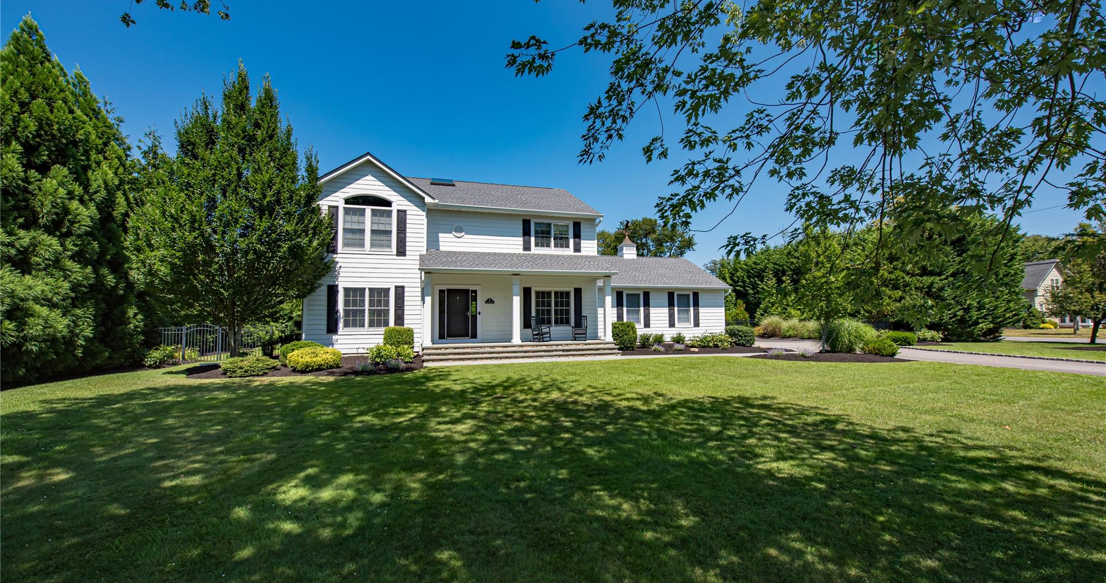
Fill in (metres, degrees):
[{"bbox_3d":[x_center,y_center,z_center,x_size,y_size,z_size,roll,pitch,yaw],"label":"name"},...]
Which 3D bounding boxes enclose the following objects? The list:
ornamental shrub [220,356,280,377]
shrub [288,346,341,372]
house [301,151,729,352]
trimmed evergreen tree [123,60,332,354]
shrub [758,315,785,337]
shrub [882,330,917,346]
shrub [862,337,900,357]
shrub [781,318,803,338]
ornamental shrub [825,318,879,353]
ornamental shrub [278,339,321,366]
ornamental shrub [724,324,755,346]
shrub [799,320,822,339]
[{"bbox_3d":[-8.275,2.009,11.750,1.350,0.500,1.250,2,-4,-35],"label":"ornamental shrub"},{"bbox_3d":[-7.569,2.092,13.600,1.520,0.690,1.450,1,-3,-17],"label":"shrub"},{"bbox_3d":[-1.202,-1.598,23.151,20.000,8.750,12.000,1,-3,-17],"label":"house"},{"bbox_3d":[-10.089,-2.381,13.700,5.150,9.500,5.000,2,-4,-37],"label":"trimmed evergreen tree"},{"bbox_3d":[14.081,2.243,27.700,1.500,1.400,1.400,-2,-4,27],"label":"shrub"},{"bbox_3d":[16.538,2.197,20.500,1.300,0.680,1.200,-3,-4,39],"label":"shrub"},{"bbox_3d":[12.734,2.122,16.700,1.220,0.670,1.200,1,-3,-17],"label":"shrub"},{"bbox_3d":[15.527,2.387,28.000,1.300,1.200,1.300,1,-3,-17],"label":"shrub"},{"bbox_3d":[11.836,1.724,17.050,1.700,1.300,1.600,-3,-4,35],"label":"ornamental shrub"},{"bbox_3d":[-8.565,2.071,14.700,1.450,0.720,1.400,1,-3,-17],"label":"ornamental shrub"},{"bbox_3d":[8.851,2.047,20.300,1.300,0.980,1.200,-2,-4,23],"label":"ornamental shrub"},{"bbox_3d":[15.594,2.258,26.000,1.300,1.150,1.250,-2,-4,31],"label":"shrub"}]

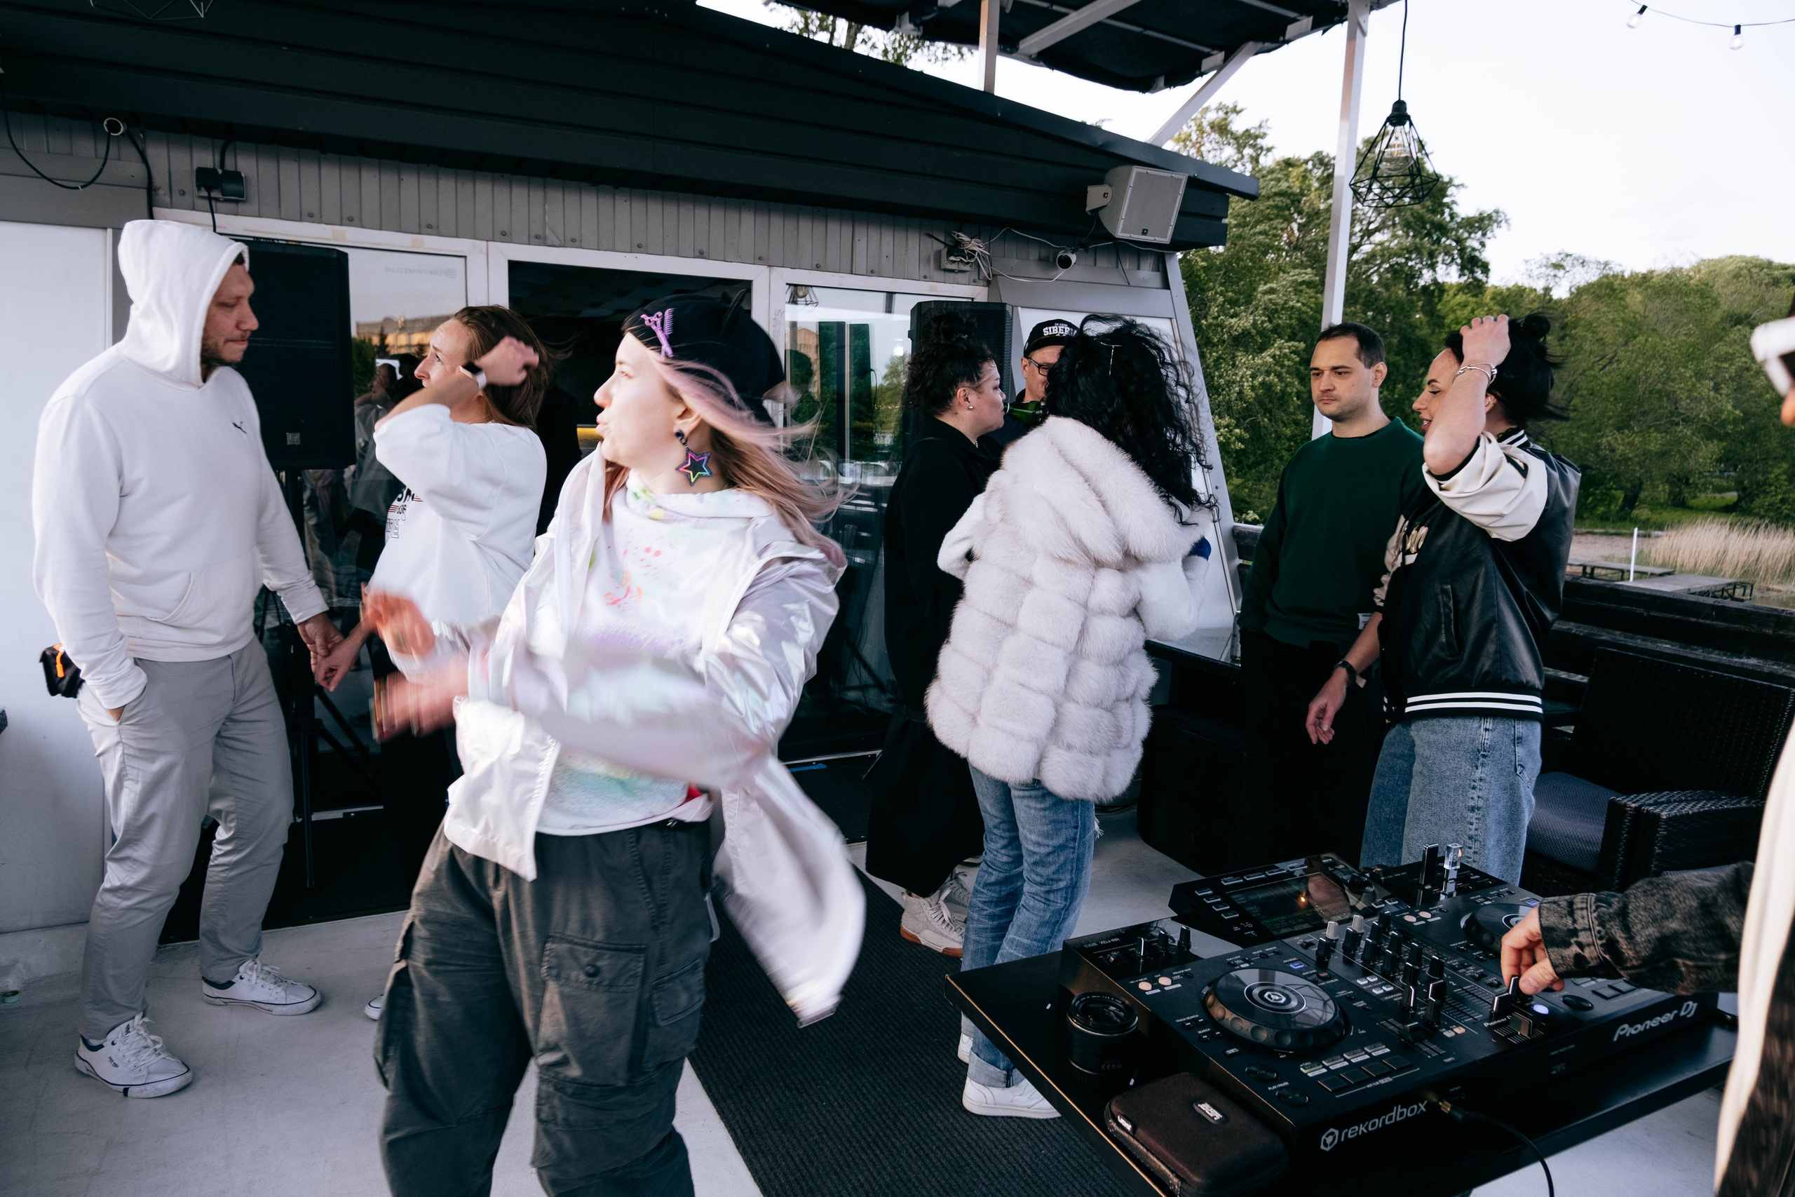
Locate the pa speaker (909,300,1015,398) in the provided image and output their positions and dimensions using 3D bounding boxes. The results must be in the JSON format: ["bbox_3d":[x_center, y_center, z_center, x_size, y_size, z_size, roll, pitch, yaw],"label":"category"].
[{"bbox_3d":[0.231,-0.791,4.372,0.370,0.610,0.360,2,8,1],"label":"pa speaker"}]

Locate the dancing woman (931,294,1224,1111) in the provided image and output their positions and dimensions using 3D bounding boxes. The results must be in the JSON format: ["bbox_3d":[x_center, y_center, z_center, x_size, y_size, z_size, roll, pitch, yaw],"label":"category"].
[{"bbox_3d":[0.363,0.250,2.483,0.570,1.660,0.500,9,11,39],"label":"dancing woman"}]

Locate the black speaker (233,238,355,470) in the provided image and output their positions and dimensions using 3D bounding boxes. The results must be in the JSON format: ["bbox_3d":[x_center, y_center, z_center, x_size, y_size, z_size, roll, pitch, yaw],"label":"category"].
[{"bbox_3d":[-1.873,-0.742,3.562,0.370,0.670,0.370,-3,10,-27],"label":"black speaker"}]

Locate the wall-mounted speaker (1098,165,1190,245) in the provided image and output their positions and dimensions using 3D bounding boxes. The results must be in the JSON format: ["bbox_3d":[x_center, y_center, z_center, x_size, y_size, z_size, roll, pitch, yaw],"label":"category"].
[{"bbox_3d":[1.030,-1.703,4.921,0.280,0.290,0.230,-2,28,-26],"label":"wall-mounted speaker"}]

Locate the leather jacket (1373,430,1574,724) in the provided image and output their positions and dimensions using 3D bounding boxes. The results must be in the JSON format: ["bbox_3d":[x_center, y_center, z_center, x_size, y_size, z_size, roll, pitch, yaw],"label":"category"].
[{"bbox_3d":[1.103,-0.045,2.220,0.370,0.580,0.500,3,8,9],"label":"leather jacket"}]

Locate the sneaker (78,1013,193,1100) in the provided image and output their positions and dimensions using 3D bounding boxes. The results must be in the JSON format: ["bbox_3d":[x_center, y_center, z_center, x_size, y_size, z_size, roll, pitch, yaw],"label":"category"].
[{"bbox_3d":[-1.655,0.978,2.474,0.295,0.115,0.110,5,9,24],"label":"sneaker"}]

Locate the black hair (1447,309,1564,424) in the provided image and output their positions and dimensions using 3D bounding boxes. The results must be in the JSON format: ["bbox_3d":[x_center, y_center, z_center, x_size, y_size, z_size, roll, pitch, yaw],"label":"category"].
[{"bbox_3d":[1.217,-0.464,2.311,0.235,0.235,0.200,5,9,22],"label":"black hair"}]

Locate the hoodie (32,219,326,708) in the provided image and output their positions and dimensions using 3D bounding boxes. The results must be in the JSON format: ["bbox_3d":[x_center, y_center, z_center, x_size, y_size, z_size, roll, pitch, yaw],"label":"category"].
[{"bbox_3d":[-1.510,-0.282,2.461,0.400,1.010,0.580,5,9,22],"label":"hoodie"}]

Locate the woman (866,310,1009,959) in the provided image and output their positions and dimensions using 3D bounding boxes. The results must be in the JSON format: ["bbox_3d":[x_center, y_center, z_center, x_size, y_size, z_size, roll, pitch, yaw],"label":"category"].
[{"bbox_3d":[0.162,0.103,3.184,0.460,1.759,0.520,4,9,16],"label":"woman"}]

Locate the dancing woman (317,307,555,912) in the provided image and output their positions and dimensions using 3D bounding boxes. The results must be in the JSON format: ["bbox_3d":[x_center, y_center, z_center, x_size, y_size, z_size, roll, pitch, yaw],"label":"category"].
[{"bbox_3d":[-1.115,0.156,2.767,0.580,1.688,0.520,-2,9,-24],"label":"dancing woman"}]

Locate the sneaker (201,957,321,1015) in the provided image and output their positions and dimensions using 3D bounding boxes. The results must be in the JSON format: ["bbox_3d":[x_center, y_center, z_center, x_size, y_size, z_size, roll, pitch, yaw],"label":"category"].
[{"bbox_3d":[-1.555,0.935,2.803,0.295,0.110,0.108,3,9,8],"label":"sneaker"}]

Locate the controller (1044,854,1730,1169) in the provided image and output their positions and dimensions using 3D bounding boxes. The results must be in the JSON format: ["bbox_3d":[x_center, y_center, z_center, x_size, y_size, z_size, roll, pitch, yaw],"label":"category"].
[{"bbox_3d":[0.612,0.459,1.439,0.715,0.108,0.410,-2,9,-27],"label":"controller"}]

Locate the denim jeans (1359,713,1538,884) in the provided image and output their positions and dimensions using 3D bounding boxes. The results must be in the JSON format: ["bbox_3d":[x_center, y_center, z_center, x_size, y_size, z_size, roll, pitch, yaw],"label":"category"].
[{"bbox_3d":[1.096,0.648,2.281,0.340,0.950,0.420,3,8,9],"label":"denim jeans"}]

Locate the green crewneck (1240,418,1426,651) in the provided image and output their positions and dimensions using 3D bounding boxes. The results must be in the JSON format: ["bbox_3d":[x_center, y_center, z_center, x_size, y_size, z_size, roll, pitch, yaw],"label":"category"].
[{"bbox_3d":[1.228,-0.182,3.203,0.510,0.640,0.300,7,10,34],"label":"green crewneck"}]

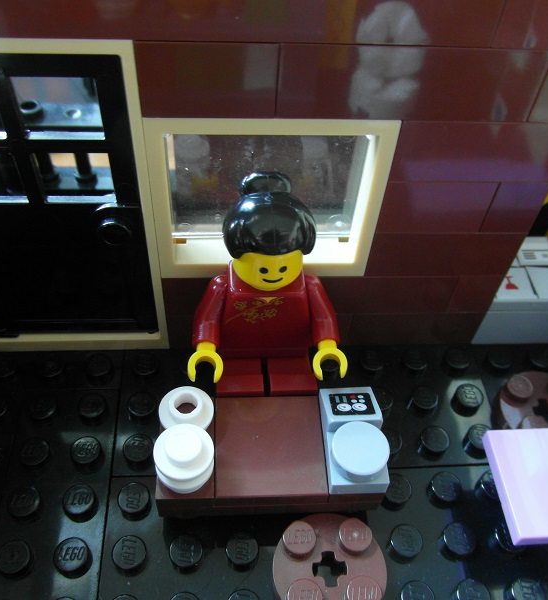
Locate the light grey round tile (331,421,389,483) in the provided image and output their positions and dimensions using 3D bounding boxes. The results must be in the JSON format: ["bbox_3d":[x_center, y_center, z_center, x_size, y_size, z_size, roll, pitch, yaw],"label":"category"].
[{"bbox_3d":[0.012,0.022,0.079,0.008,0.003,0.008,0,50,-5],"label":"light grey round tile"}]

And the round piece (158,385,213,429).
[{"bbox_3d":[-0.013,0.017,0.083,0.008,0.005,0.008,0,50,-5],"label":"round piece"}]

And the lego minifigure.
[{"bbox_3d":[-0.001,0.001,0.083,0.024,0.039,0.016,0,50,-5],"label":"lego minifigure"}]

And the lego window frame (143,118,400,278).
[{"bbox_3d":[-0.001,-0.015,0.081,0.032,0.029,0.008,0,50,-5],"label":"lego window frame"}]

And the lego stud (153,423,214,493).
[{"bbox_3d":[-0.012,0.022,0.077,0.008,0.008,0.008,0,50,-5],"label":"lego stud"}]

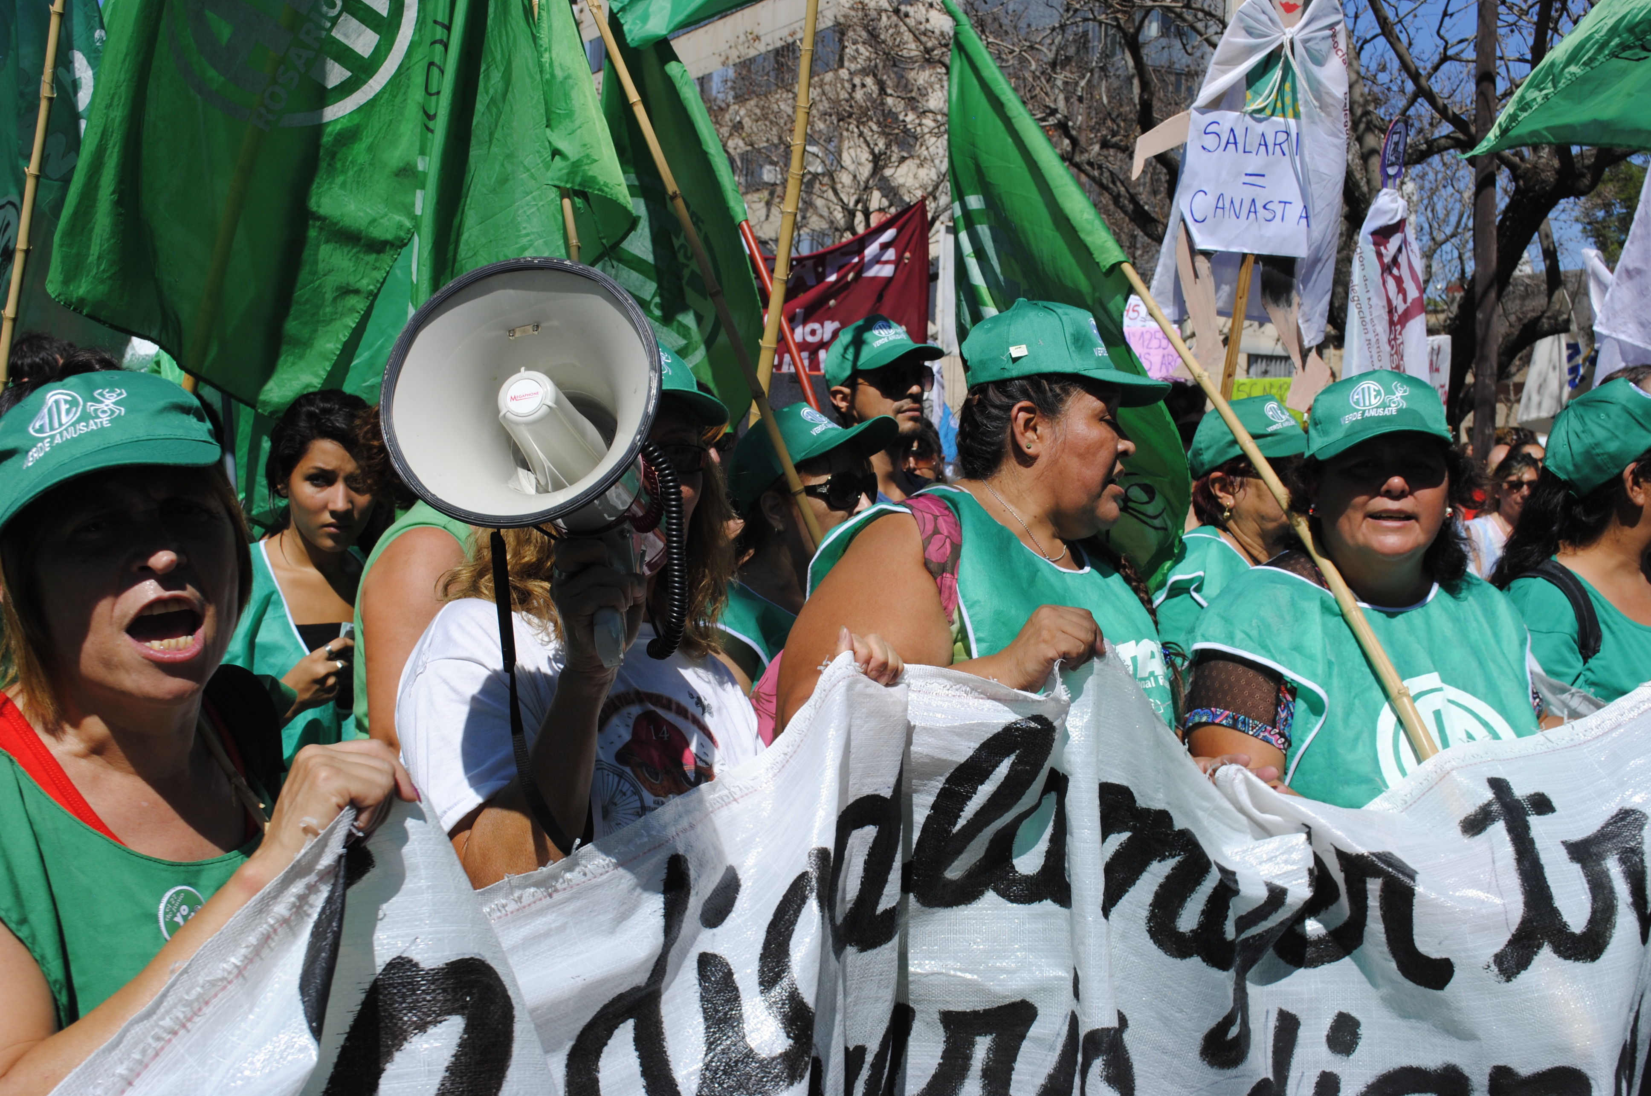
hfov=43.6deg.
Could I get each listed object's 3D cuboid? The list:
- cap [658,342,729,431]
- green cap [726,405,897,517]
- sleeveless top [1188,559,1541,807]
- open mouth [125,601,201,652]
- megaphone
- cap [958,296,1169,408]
[{"bbox_3d":[-0.200,-0.161,1.970,0.180,0.125,0.260,-1,0,-26],"label":"cap"},{"bbox_3d":[-0.021,-0.123,2.850,0.260,0.130,0.180,-22,-12,35],"label":"green cap"},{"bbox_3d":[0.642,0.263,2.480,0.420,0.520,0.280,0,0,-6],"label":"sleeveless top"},{"bbox_3d":[-0.459,0.054,1.440,0.053,0.036,0.030,-9,-3,-39],"label":"open mouth"},{"bbox_3d":[-0.204,-0.053,1.717,0.220,0.260,0.330,-7,-18,8],"label":"megaphone"},{"bbox_3d":[0.272,-0.223,2.370,0.250,0.125,0.180,1,1,-5],"label":"cap"}]

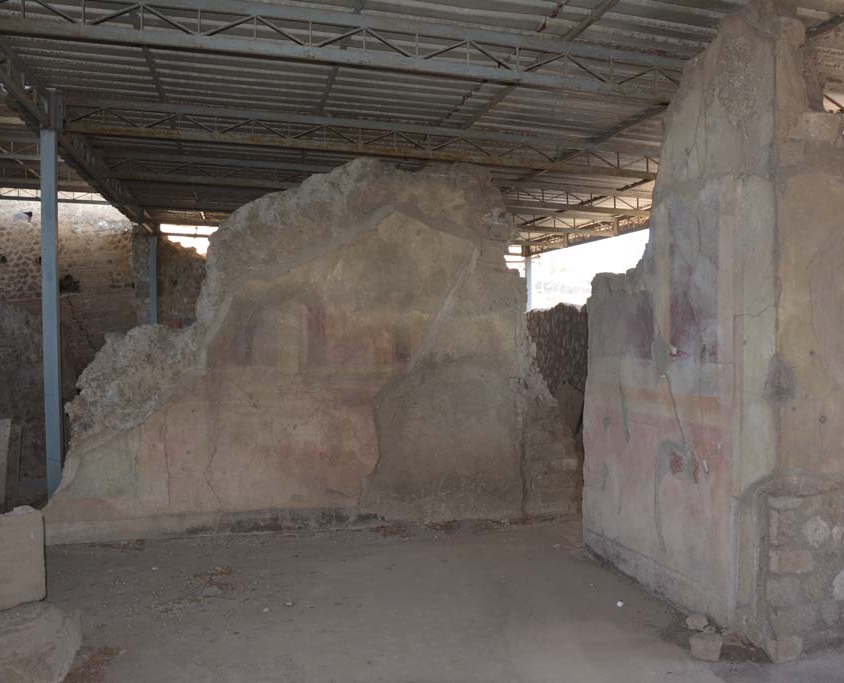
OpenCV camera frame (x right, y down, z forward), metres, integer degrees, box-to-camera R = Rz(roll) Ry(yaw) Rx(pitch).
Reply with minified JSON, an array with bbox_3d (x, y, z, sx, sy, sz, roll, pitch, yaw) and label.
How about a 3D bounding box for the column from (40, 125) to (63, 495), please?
[{"bbox_3d":[-3.115,-0.165,6.450,0.115,3.280,0.115,-1,1,-13],"label":"column"}]

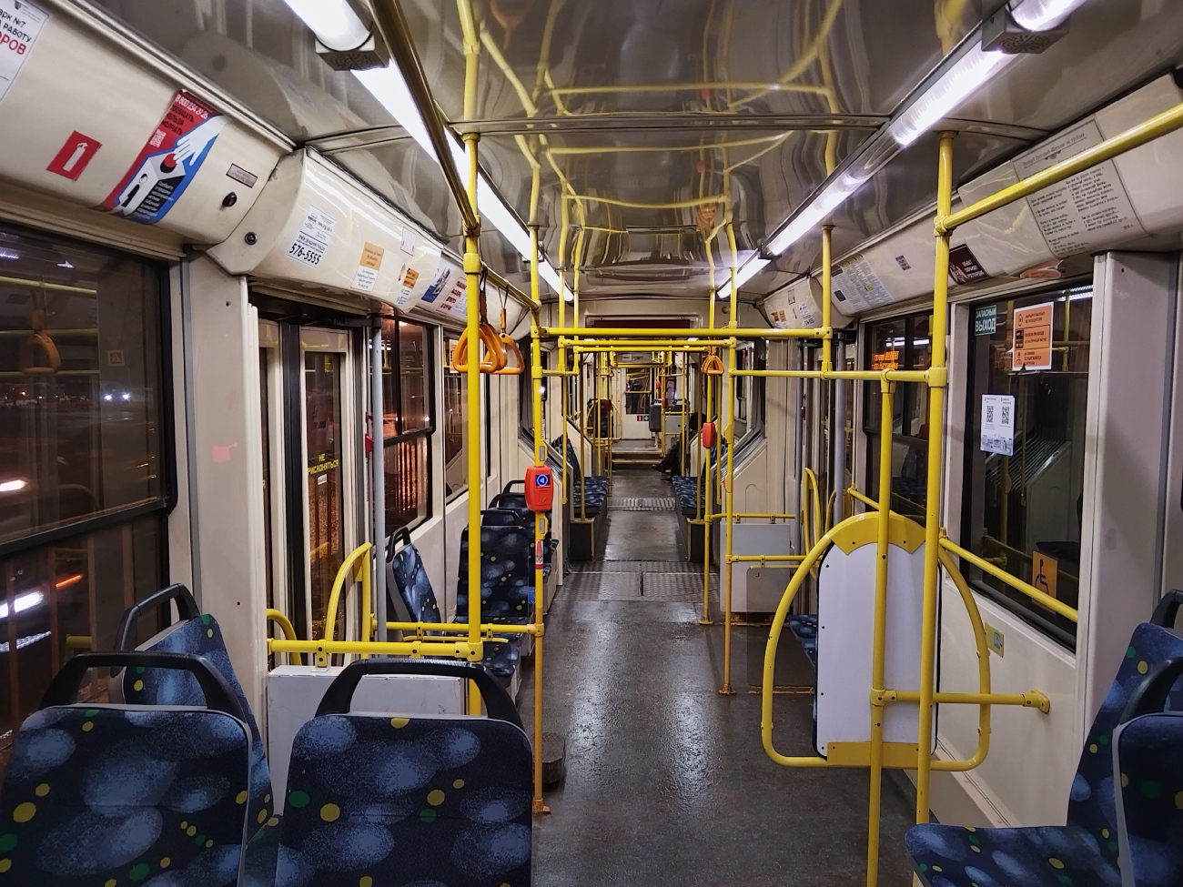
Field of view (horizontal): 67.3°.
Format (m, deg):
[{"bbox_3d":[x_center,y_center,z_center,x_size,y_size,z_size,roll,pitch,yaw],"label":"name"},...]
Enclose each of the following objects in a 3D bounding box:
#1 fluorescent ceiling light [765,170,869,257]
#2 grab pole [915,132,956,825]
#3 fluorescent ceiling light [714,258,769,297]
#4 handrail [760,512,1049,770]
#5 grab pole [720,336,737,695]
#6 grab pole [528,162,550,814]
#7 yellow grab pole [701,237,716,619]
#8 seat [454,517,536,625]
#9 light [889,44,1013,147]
[{"bbox_3d":[0.748,-0.777,3.139,0.065,0.065,1.510,0,5,3],"label":"fluorescent ceiling light"},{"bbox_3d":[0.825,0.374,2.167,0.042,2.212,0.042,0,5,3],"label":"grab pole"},{"bbox_3d":[0.837,-0.924,5.020,0.065,0.065,1.892,0,5,3],"label":"fluorescent ceiling light"},{"bbox_3d":[0.925,0.596,2.651,0.837,0.780,0.088,0,5,3],"label":"handrail"},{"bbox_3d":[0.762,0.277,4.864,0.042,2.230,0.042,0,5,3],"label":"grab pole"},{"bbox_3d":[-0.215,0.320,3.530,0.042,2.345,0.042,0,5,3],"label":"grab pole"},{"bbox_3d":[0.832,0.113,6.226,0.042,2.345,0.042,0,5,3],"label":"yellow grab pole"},{"bbox_3d":[-0.559,0.716,4.918,0.425,0.593,0.566,0,5,3],"label":"seat"},{"bbox_3d":[0.681,-0.665,1.723,0.065,0.065,0.602,0,5,3],"label":"light"}]

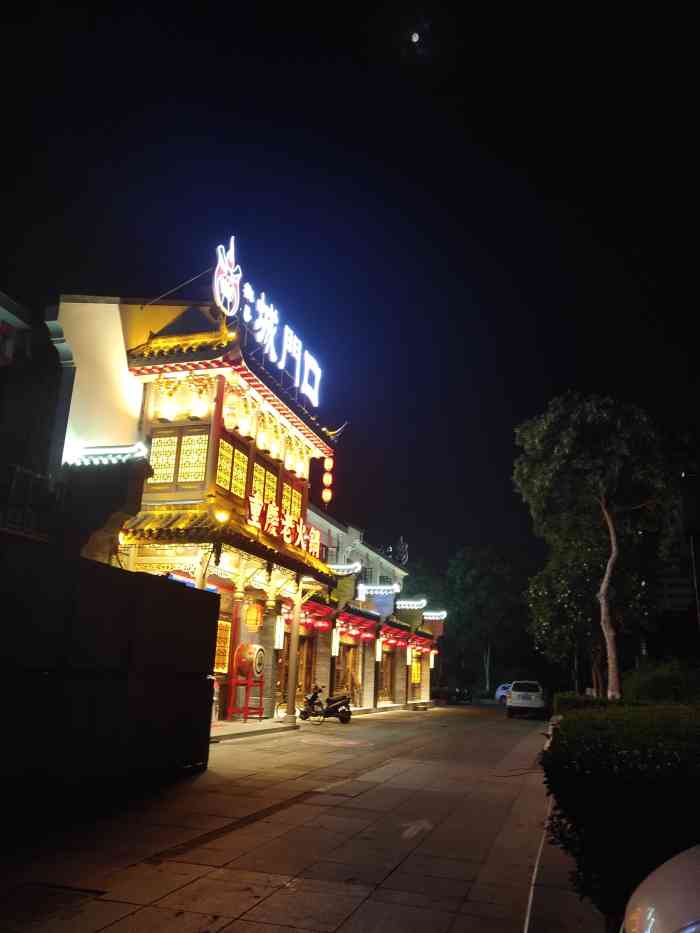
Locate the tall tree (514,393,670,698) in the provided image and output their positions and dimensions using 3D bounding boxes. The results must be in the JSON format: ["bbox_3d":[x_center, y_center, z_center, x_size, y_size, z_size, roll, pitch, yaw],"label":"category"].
[{"bbox_3d":[7.750,2.980,26.433,4.820,11.250,4.820,3,-15,0],"label":"tall tree"}]

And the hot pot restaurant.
[{"bbox_3d":[-0.311,4.902,35.639,6.000,11.500,38.500,-1,-15,15],"label":"hot pot restaurant"}]

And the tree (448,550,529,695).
[{"bbox_3d":[12.118,13.987,71.713,6.920,13.450,6.920,3,-15,0],"label":"tree"}]

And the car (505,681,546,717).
[{"bbox_3d":[9.366,12.059,42.144,1.840,1.740,4.600,-1,-15,15],"label":"car"}]

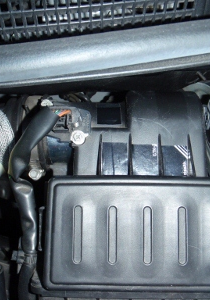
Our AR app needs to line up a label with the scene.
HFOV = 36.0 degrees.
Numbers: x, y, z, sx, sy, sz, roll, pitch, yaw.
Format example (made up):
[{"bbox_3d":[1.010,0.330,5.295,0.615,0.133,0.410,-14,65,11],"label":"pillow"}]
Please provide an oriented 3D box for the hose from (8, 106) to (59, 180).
[{"bbox_3d":[-0.086,-0.009,0.395,0.034,0.034,0.100,27,83,-11],"label":"hose"}]

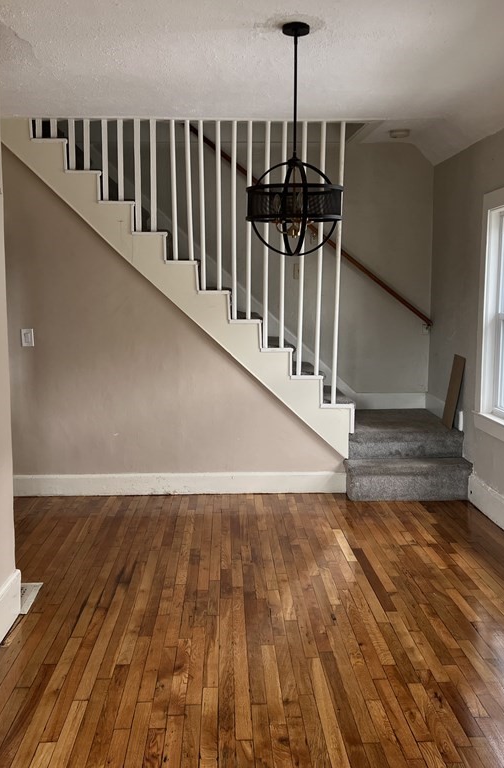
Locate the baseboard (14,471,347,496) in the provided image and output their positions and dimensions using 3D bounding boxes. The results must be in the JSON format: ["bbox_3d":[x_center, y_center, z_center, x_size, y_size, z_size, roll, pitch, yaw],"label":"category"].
[{"bbox_3d":[-0.500,0.707,5.495,2.362,0.161,0.020,0,6,-2],"label":"baseboard"}]

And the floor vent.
[{"bbox_3d":[-1.123,0.993,3.582,0.231,0.011,0.375,0,7,-3],"label":"floor vent"}]

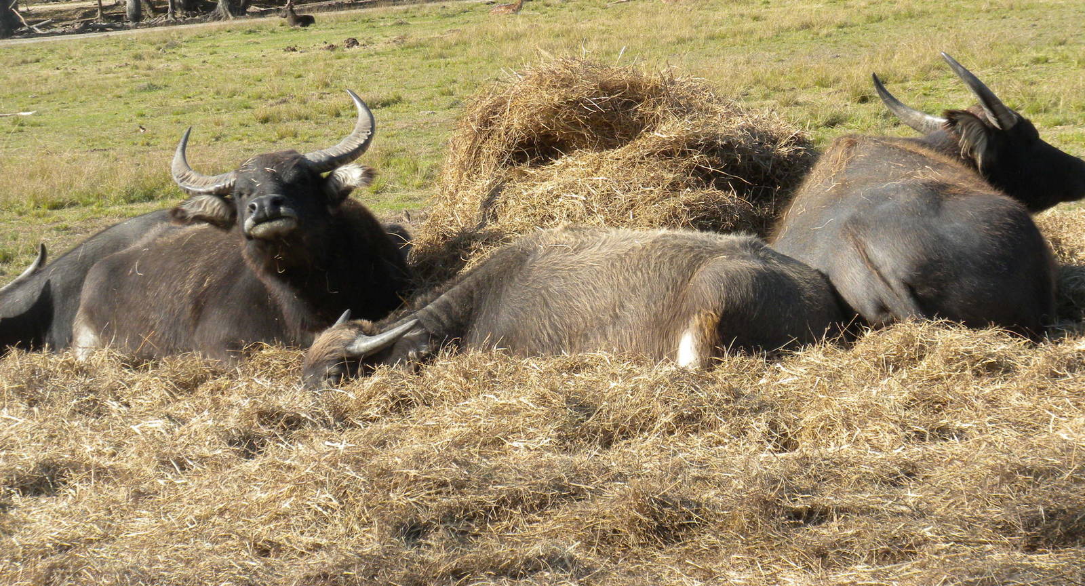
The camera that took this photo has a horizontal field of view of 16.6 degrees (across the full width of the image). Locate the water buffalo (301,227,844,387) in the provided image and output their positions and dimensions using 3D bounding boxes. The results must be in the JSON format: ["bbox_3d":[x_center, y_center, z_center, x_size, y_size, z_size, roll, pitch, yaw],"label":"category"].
[{"bbox_3d":[0.118,0.051,14.600,2.050,0.700,0.900,-3,5,7],"label":"water buffalo"}]

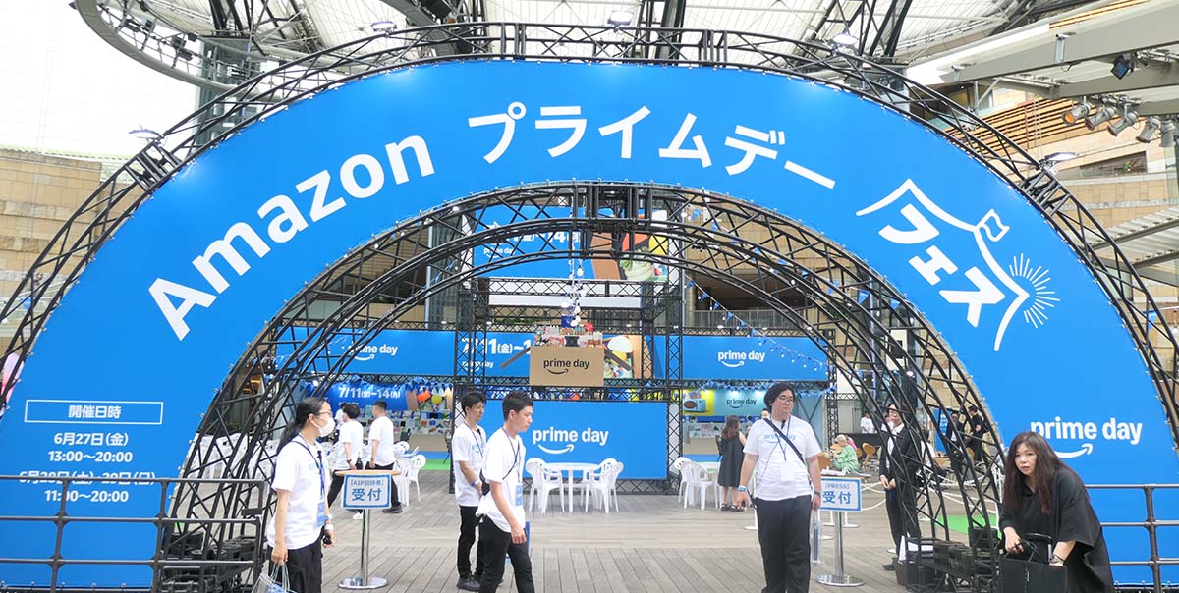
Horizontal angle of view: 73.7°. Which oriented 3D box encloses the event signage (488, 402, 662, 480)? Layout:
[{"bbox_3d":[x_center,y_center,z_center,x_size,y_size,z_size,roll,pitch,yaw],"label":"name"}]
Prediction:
[{"bbox_3d":[-0.344,2.901,15.884,3.867,1.548,0.060,1,-9,-3],"label":"event signage"}]

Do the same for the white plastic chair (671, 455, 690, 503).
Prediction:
[{"bbox_3d":[1.837,3.306,14.060,0.540,0.810,0.540,3,-9,-15],"label":"white plastic chair"}]

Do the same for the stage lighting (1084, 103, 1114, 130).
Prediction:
[{"bbox_3d":[8.313,-2.936,12.800,0.440,0.230,0.220,-34,-24,24],"label":"stage lighting"}]

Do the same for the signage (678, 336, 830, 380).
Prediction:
[{"bbox_3d":[5.461,2.128,26.599,5.291,1.441,0.060,1,-9,-3],"label":"signage"}]

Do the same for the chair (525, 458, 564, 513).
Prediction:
[{"bbox_3d":[-0.714,3.061,12.680,0.540,0.820,0.540,7,-11,-35],"label":"chair"}]

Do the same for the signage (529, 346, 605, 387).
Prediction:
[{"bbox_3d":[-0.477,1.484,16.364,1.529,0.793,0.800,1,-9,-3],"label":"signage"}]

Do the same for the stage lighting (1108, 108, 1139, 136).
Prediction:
[{"bbox_3d":[8.697,-2.848,12.800,0.220,0.230,0.440,10,-47,-48],"label":"stage lighting"}]

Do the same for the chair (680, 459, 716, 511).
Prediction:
[{"bbox_3d":[1.852,3.201,13.342,0.540,0.800,0.540,-7,-12,41],"label":"chair"}]

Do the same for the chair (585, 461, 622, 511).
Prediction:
[{"bbox_3d":[0.228,3.085,12.735,0.540,0.810,0.540,-4,-10,26],"label":"chair"}]

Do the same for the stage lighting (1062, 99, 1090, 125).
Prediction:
[{"bbox_3d":[7.945,-3.000,12.800,0.440,0.230,0.220,-33,-11,1],"label":"stage lighting"}]

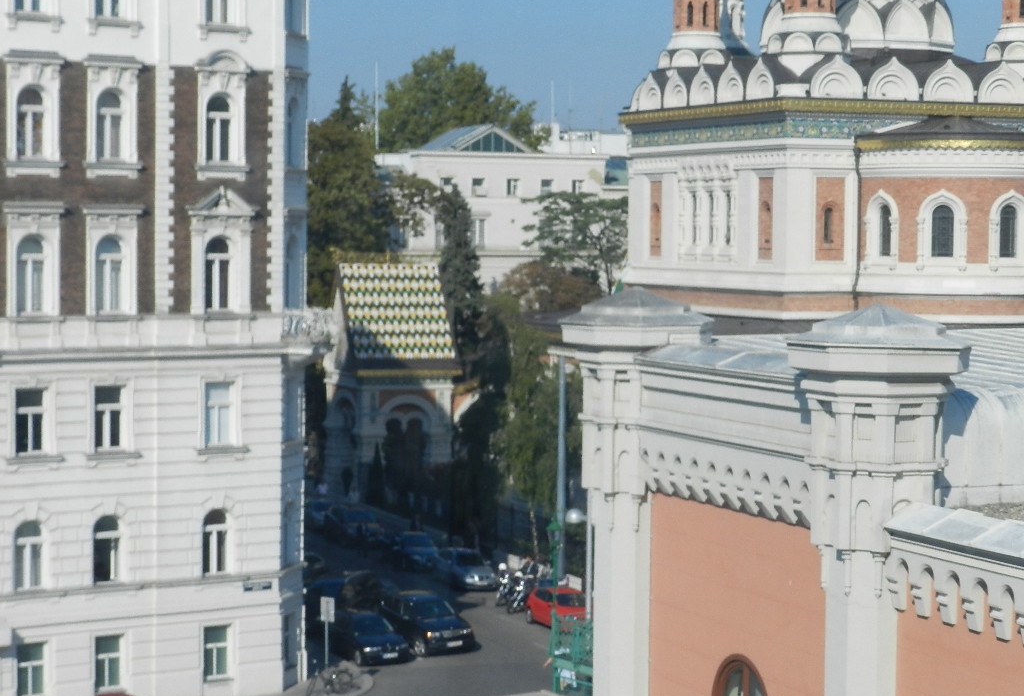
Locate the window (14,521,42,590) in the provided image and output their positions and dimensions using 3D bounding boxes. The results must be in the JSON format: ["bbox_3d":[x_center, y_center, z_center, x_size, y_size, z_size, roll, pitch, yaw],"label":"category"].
[{"bbox_3d":[-12.285,5.267,57.065,0.800,1.770,0.200,-2,4,-34],"label":"window"}]

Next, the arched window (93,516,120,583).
[{"bbox_3d":[-10.517,5.220,58.238,0.800,1.770,0.200,-2,4,-34],"label":"arched window"}]

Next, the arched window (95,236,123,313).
[{"bbox_3d":[-11.466,-2.088,63.887,0.920,2.159,0.220,-1,4,-34],"label":"arched window"}]

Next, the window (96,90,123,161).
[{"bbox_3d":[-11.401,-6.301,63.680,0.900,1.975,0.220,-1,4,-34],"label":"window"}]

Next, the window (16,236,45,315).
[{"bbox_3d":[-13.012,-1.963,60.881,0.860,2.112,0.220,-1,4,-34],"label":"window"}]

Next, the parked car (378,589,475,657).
[{"bbox_3d":[-2.839,8.626,70.491,1.720,1.420,4.600,-1,1,-27],"label":"parked car"}]

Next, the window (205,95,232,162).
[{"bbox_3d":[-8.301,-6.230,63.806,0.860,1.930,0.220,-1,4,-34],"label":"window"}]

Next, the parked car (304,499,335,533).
[{"bbox_3d":[-10.126,8.089,112.039,1.750,1.450,4.400,0,3,-19],"label":"parked car"}]

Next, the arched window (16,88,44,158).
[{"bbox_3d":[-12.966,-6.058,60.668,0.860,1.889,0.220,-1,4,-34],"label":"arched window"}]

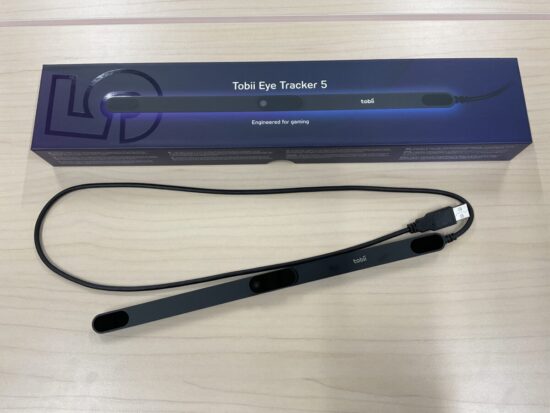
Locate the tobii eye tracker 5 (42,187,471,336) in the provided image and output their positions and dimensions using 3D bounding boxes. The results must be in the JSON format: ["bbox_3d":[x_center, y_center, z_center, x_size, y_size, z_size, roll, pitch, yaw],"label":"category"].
[{"bbox_3d":[-0.016,0.026,0.377,0.365,0.012,0.126,-6,74,-1],"label":"tobii eye tracker 5"}]

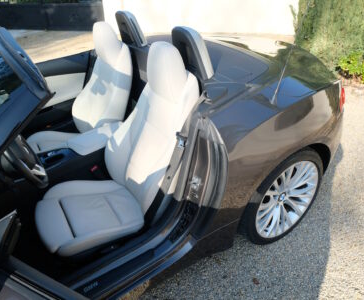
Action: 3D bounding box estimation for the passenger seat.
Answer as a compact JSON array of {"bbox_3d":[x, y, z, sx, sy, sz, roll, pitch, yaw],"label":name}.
[{"bbox_3d":[-0.749,-0.358,2.029,0.860,0.920,0.515,-19,36,-26],"label":"passenger seat"}]

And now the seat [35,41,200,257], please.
[{"bbox_3d":[-0.353,-0.033,1.488,0.860,0.920,0.515,-19,36,-26],"label":"seat"}]

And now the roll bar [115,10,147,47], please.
[{"bbox_3d":[-0.351,-0.821,2.044,0.135,0.230,0.270,-19,36,-26],"label":"roll bar"}]

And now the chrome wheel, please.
[{"bbox_3d":[0.554,0.251,1.766,0.505,0.505,0.190,-19,36,-26],"label":"chrome wheel"}]

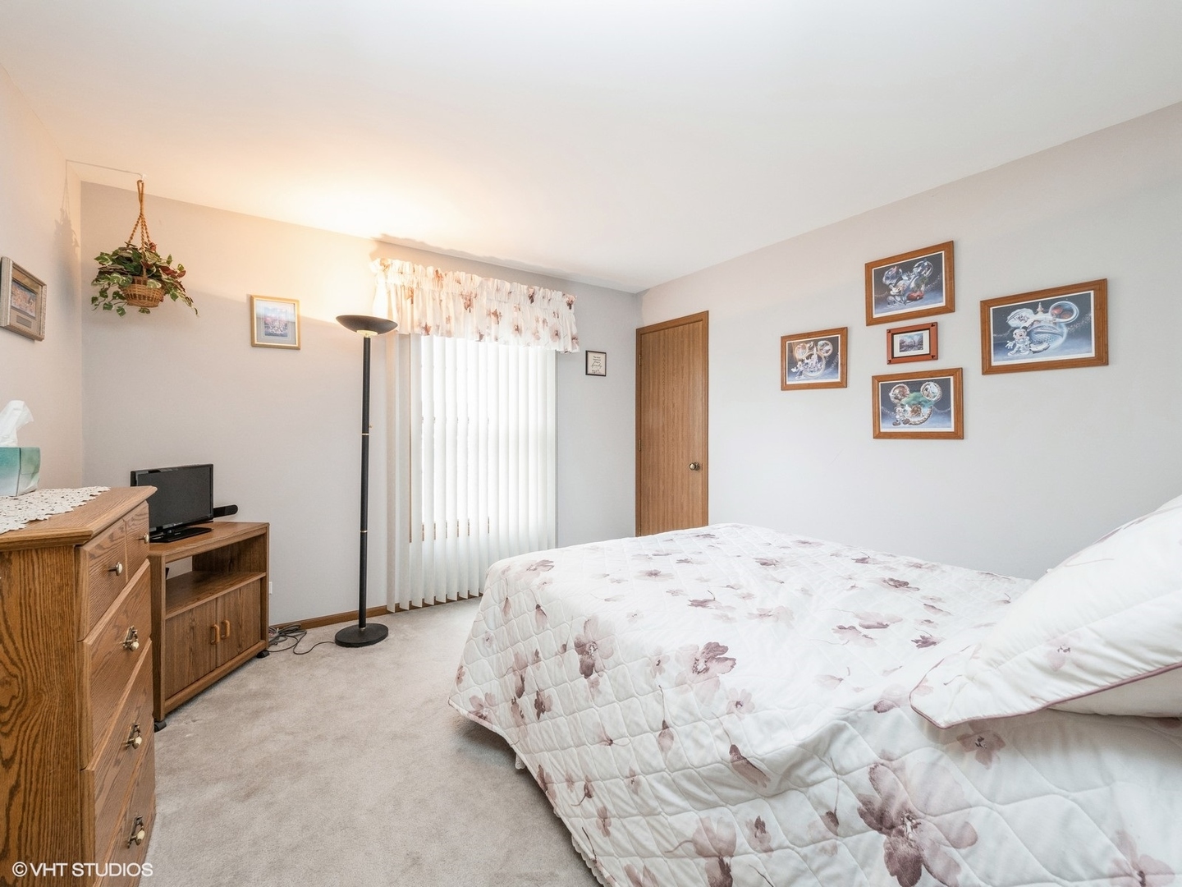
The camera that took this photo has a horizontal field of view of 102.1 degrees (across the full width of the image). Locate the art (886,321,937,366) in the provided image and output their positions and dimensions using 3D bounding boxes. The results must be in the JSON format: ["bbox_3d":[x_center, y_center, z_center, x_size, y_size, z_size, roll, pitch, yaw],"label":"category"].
[{"bbox_3d":[1.691,-0.523,2.518,0.020,0.190,0.233,-1,1,-38],"label":"art"}]

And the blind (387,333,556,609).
[{"bbox_3d":[-0.807,0.066,3.436,1.250,2.060,0.100,-1,1,-34],"label":"blind"}]

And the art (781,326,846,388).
[{"bbox_3d":[1.363,-0.508,2.939,0.025,0.351,0.417,-1,1,-38],"label":"art"}]

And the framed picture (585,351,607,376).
[{"bbox_3d":[0.050,-0.672,4.034,0.205,0.200,0.020,-1,1,-34],"label":"framed picture"}]

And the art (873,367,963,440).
[{"bbox_3d":[1.700,-0.197,2.506,0.025,0.352,0.415,-1,1,-38],"label":"art"}]

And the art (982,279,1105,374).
[{"bbox_3d":[1.992,-0.500,2.121,0.025,0.353,0.417,-1,1,-38],"label":"art"}]

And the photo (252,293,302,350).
[{"bbox_3d":[-1.817,-0.693,2.761,0.234,0.290,0.022,-1,1,-33],"label":"photo"}]

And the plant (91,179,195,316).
[{"bbox_3d":[-2.179,-0.947,2.336,0.400,0.670,0.390,-1,1,-34],"label":"plant"}]

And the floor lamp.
[{"bbox_3d":[-1.302,0.206,2.747,0.320,1.830,0.320,-1,1,-33],"label":"floor lamp"}]

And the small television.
[{"bbox_3d":[-1.970,0.277,2.286,0.170,0.325,0.440,0,1,0],"label":"small television"}]

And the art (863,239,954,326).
[{"bbox_3d":[1.681,-0.839,2.547,0.030,0.355,0.418,-1,1,-36],"label":"art"}]

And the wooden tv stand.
[{"bbox_3d":[-1.870,0.779,2.182,0.400,0.705,0.625,0,1,1],"label":"wooden tv stand"}]

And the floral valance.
[{"bbox_3d":[-0.762,-0.934,3.420,1.460,0.445,0.160,-1,1,-34],"label":"floral valance"}]

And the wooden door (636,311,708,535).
[{"bbox_3d":[0.652,0.045,3.990,0.050,2.120,0.815,-1,1,-36],"label":"wooden door"}]

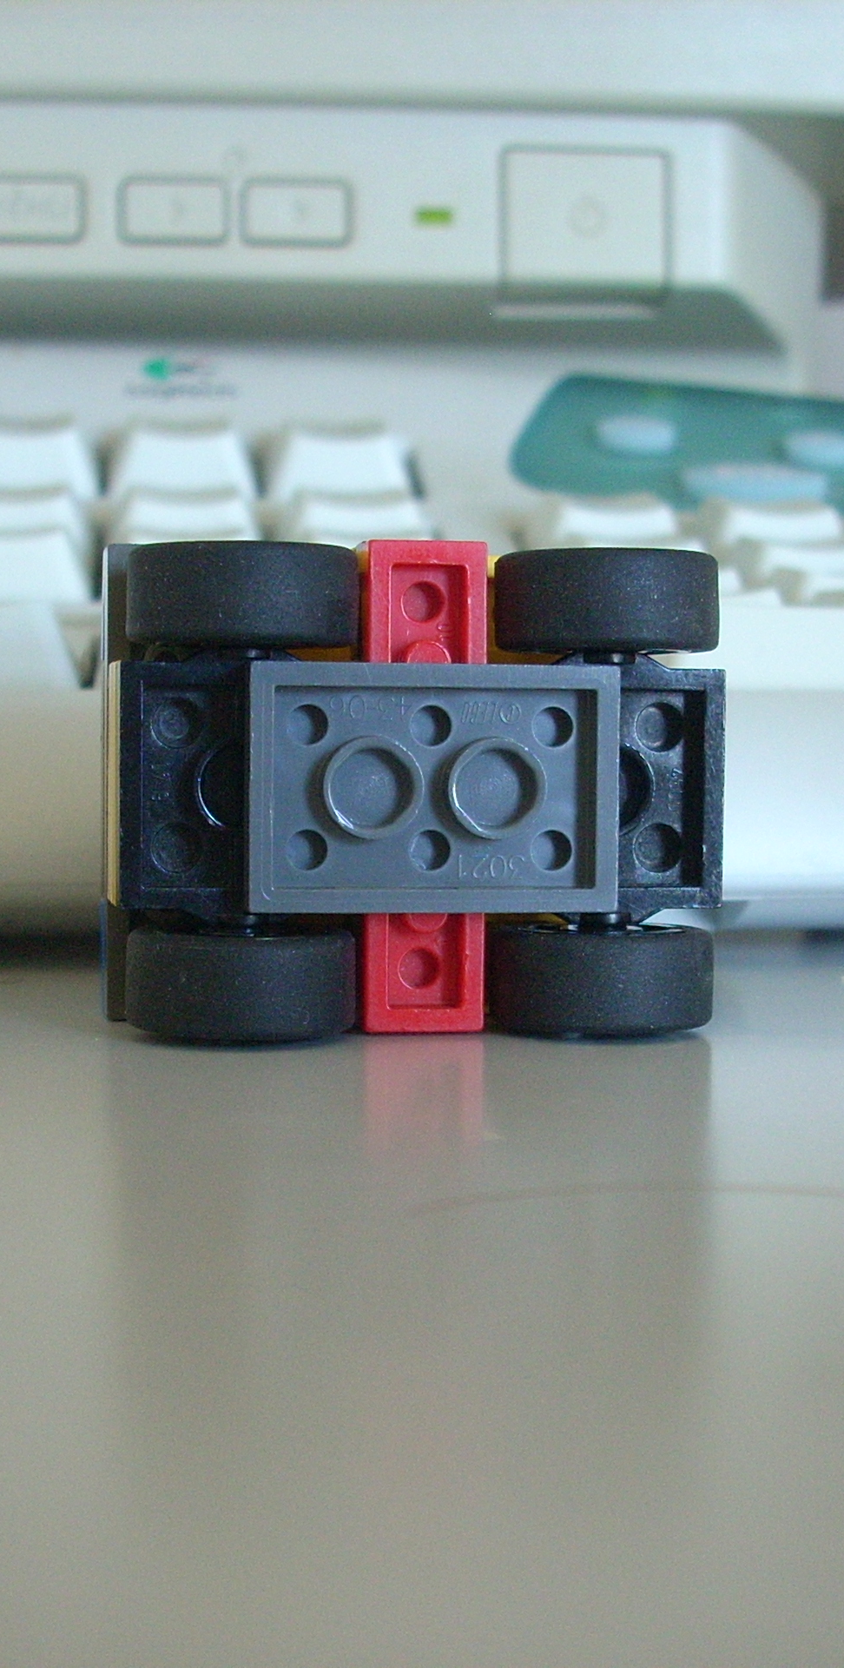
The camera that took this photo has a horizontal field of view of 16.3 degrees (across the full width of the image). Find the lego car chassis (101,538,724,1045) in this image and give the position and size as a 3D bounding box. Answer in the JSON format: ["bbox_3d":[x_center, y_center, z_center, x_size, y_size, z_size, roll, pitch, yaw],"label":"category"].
[{"bbox_3d":[-0.001,-0.003,0.199,0.040,0.032,0.027,0,2,-9],"label":"lego car chassis"}]

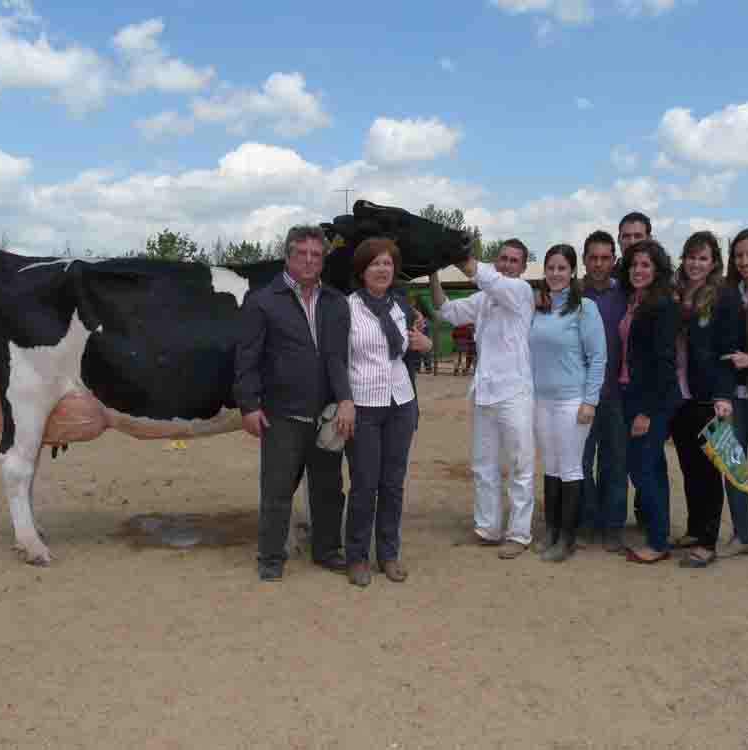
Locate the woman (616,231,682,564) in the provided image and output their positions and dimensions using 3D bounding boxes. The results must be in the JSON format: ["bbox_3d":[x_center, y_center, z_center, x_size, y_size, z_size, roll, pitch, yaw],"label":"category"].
[{"bbox_3d":[1.431,0.131,4.216,0.440,1.660,0.380,3,5,37],"label":"woman"}]

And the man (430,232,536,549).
[{"bbox_3d":[0.596,0.116,4.364,0.520,1.669,0.500,2,4,24],"label":"man"}]

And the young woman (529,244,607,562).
[{"bbox_3d":[1.017,0.140,4.272,0.460,1.634,0.360,1,4,19],"label":"young woman"}]

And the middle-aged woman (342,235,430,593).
[{"bbox_3d":[0.065,0.164,3.902,0.460,1.639,0.380,0,4,-7],"label":"middle-aged woman"}]

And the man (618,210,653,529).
[{"bbox_3d":[1.470,0.008,4.600,0.500,1.853,0.360,1,4,16],"label":"man"}]

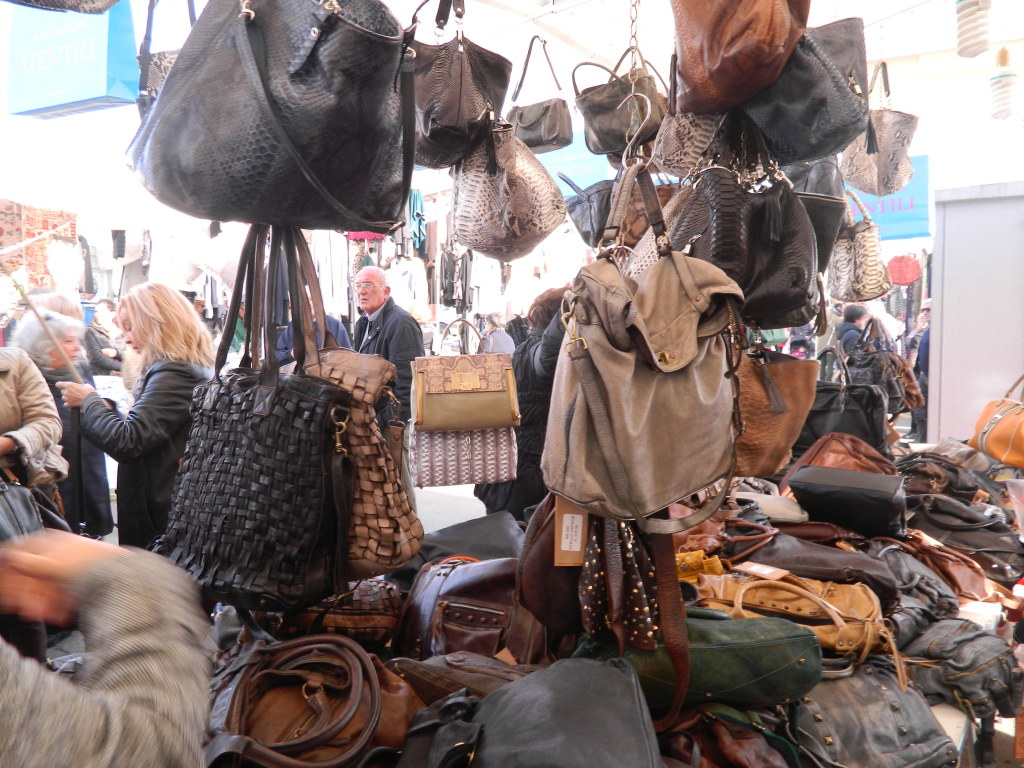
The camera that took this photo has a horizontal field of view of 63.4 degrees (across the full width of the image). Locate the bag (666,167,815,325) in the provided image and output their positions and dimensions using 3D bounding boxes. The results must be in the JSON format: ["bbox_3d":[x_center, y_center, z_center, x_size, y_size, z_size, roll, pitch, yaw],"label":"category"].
[{"bbox_3d":[0.510,-0.303,1.850,0.340,0.360,0.170,2,4,20],"label":"bag"}]

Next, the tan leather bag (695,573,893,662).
[{"bbox_3d":[0.549,0.457,1.620,0.380,0.160,0.240,2,-15,27],"label":"tan leather bag"}]

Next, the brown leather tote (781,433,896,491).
[{"bbox_3d":[1.045,0.267,2.650,0.370,0.230,0.200,1,4,17],"label":"brown leather tote"}]

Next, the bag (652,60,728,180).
[{"bbox_3d":[0.493,-0.693,2.100,0.310,0.360,0.160,1,4,14],"label":"bag"}]

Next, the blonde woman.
[{"bbox_3d":[-1.345,0.472,3.060,0.520,1.660,0.500,-1,4,-14],"label":"blonde woman"}]

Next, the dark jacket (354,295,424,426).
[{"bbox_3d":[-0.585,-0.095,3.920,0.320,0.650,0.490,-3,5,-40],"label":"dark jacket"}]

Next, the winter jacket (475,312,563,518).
[{"bbox_3d":[0.128,0.137,3.600,0.440,0.850,0.520,-3,5,-38],"label":"winter jacket"}]

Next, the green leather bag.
[{"bbox_3d":[0.325,0.487,1.450,0.410,0.135,0.250,0,1,1],"label":"green leather bag"}]

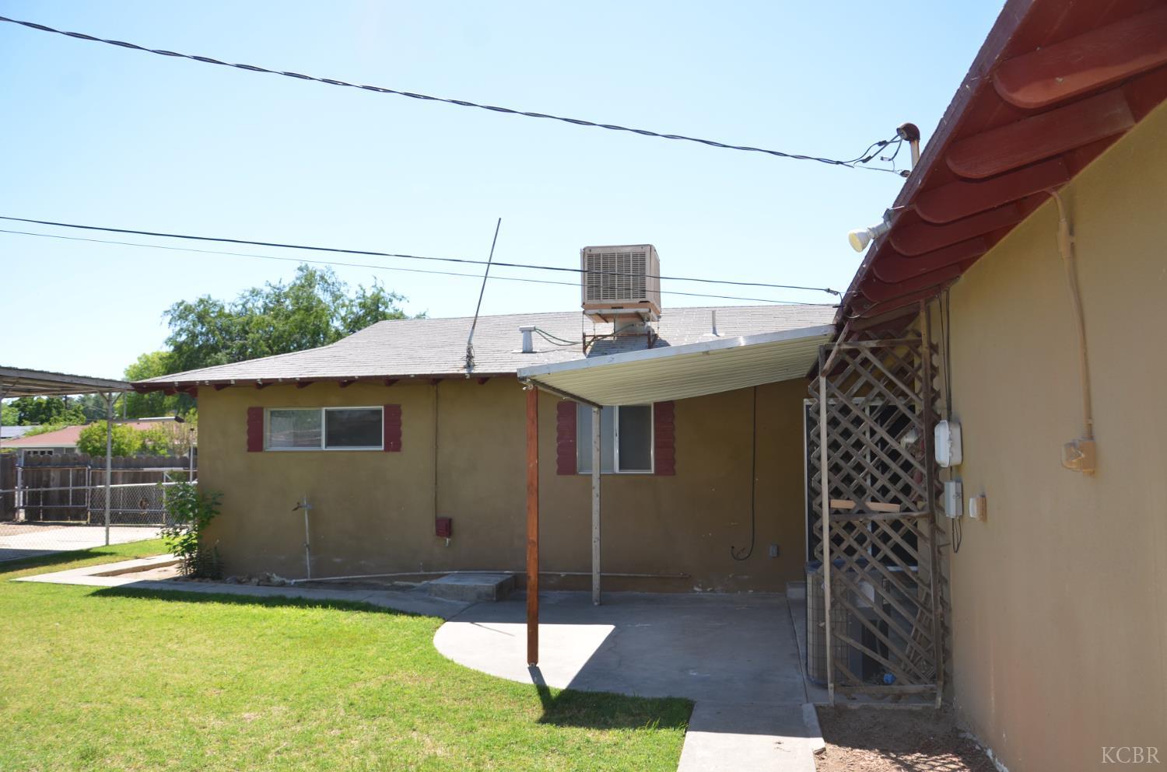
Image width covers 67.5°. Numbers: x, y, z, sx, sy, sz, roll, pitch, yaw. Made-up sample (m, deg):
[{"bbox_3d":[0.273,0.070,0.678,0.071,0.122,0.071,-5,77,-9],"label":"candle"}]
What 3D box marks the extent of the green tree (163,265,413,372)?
[{"bbox_3d":[-9.860,0.027,28.967,8.242,8.227,7.842,-1,-5,11],"label":"green tree"}]

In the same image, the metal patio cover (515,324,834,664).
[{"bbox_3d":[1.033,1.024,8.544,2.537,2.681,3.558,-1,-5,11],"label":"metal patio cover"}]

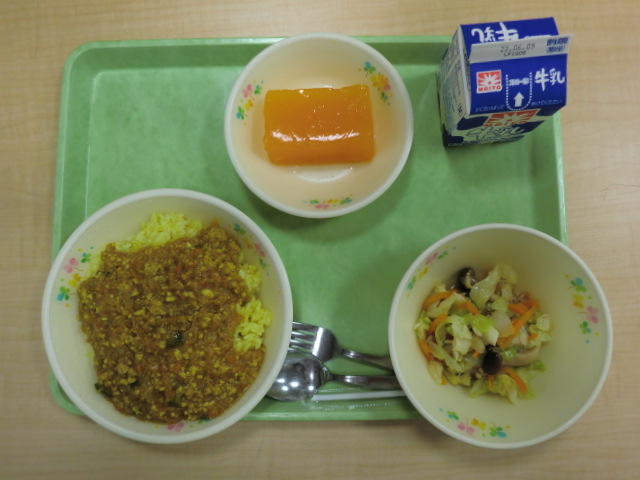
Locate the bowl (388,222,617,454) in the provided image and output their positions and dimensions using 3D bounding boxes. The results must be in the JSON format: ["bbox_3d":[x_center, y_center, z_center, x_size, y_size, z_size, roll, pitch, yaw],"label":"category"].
[{"bbox_3d":[0.107,0.058,0.312,0.131,0.058,0.131,0,85,1],"label":"bowl"}]

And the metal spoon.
[{"bbox_3d":[0.037,0.096,0.329,0.172,0.020,0.036,2,85,1],"label":"metal spoon"}]

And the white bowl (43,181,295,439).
[{"bbox_3d":[-0.092,0.047,0.318,0.152,0.057,0.152,0,85,1],"label":"white bowl"}]

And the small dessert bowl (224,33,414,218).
[{"bbox_3d":[0.000,-0.074,0.336,0.125,0.041,0.125,0,85,1],"label":"small dessert bowl"}]

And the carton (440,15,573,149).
[{"bbox_3d":[0.117,-0.104,0.313,0.057,0.087,0.057,-6,84,1],"label":"carton"}]

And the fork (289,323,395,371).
[{"bbox_3d":[0.035,0.080,0.332,0.175,0.018,0.025,11,85,2],"label":"fork"}]

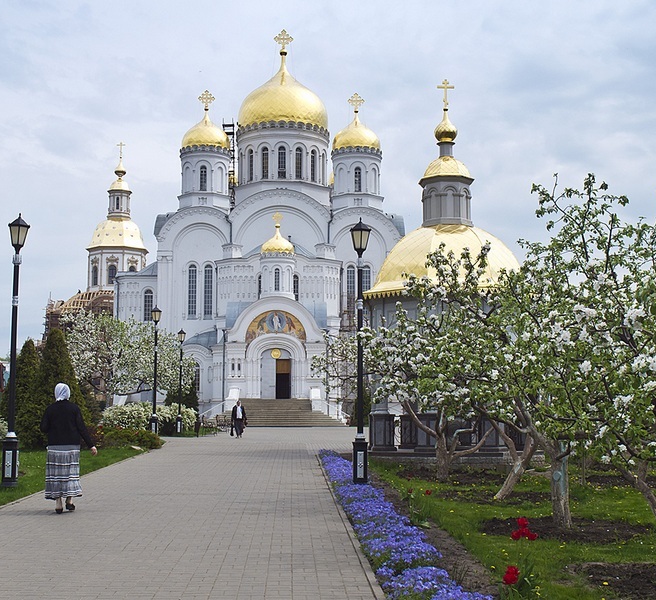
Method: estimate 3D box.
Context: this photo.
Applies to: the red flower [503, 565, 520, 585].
[{"bbox_3d":[1.226,1.834,6.950,0.115,0.125,0.110,1,-5,-2],"label":"red flower"}]

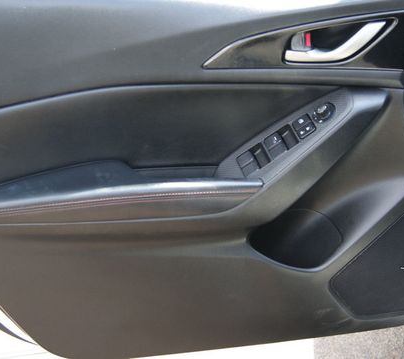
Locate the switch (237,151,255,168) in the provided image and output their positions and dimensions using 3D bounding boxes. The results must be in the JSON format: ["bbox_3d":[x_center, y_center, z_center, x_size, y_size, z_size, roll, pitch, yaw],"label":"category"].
[{"bbox_3d":[0.062,-0.028,1.084,0.021,0.009,0.018,-34,45,5],"label":"switch"}]

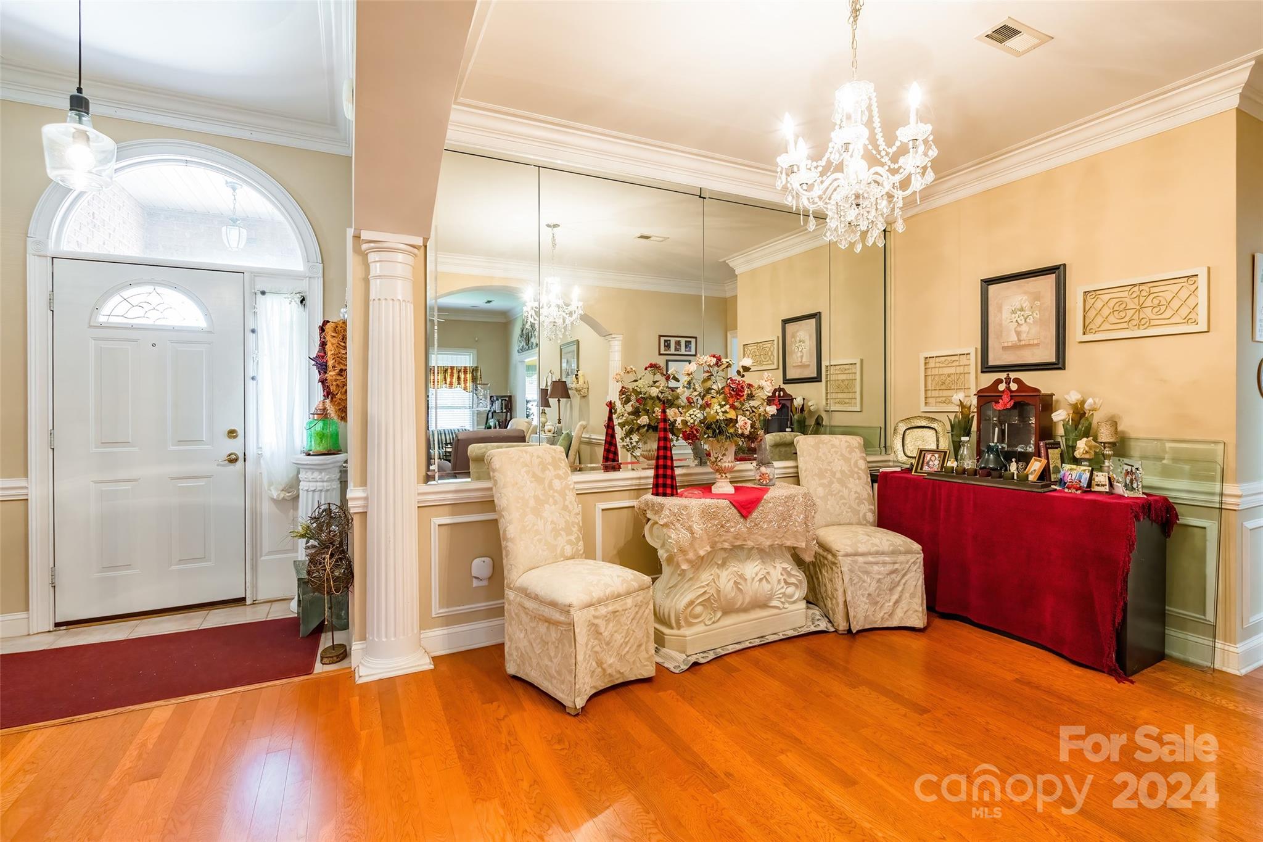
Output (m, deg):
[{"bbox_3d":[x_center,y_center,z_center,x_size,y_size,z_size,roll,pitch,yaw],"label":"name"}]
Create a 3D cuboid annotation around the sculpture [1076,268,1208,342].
[{"bbox_3d":[2.579,-0.581,2.861,0.025,0.303,0.531,-1,1,-26],"label":"sculpture"}]

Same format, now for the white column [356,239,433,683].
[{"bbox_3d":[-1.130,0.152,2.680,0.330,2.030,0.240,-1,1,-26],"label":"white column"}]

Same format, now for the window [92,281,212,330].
[{"bbox_3d":[-2.817,-0.685,3.309,0.561,0.294,0.040,-1,1,-26],"label":"window"}]

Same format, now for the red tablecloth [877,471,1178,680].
[{"bbox_3d":[2.152,0.746,3.253,0.450,0.790,1.380,-1,1,-26],"label":"red tablecloth"}]

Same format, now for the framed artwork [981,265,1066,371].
[{"bbox_3d":[2.327,-0.598,3.366,0.030,0.601,0.479,-1,1,-26],"label":"framed artwork"}]

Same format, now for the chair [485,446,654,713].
[{"bbox_3d":[-0.290,0.658,2.660,0.470,1.020,0.640,-1,1,-44],"label":"chair"}]

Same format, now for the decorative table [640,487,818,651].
[{"bbox_3d":[0.531,0.773,3.108,0.920,0.750,0.440,-1,1,-26],"label":"decorative table"}]

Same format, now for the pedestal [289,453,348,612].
[{"bbox_3d":[-1.865,0.677,3.350,0.330,0.920,0.330,-1,1,-26],"label":"pedestal"}]

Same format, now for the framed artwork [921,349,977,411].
[{"bbox_3d":[2.126,-0.272,3.790,0.025,0.409,0.401,-1,1,-26],"label":"framed artwork"}]

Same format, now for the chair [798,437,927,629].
[{"bbox_3d":[1.348,0.625,3.381,0.480,1.020,0.620,0,1,-10],"label":"chair"}]

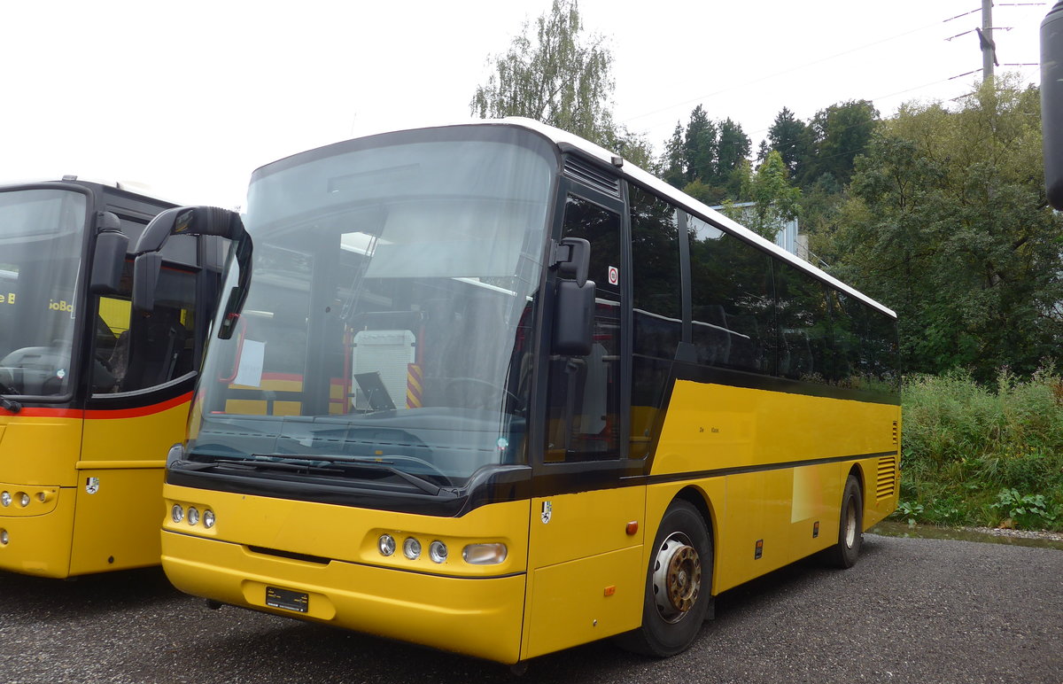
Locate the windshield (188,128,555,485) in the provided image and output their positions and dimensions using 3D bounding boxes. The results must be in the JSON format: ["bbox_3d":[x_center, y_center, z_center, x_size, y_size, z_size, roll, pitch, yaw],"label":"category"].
[{"bbox_3d":[-1.058,-0.230,5.163,2.420,1.900,0.450,-1,-15,33],"label":"windshield"}]

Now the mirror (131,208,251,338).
[{"bbox_3d":[-2.206,-0.536,5.770,0.360,0.650,0.480,-1,-5,33],"label":"mirror"}]

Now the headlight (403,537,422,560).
[{"bbox_3d":[-0.569,1.006,4.346,0.107,0.107,0.060,0,-5,29],"label":"headlight"}]

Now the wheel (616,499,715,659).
[{"bbox_3d":[0.857,1.582,6.025,0.310,1.030,1.030,-1,-6,38],"label":"wheel"}]

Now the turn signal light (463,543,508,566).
[{"bbox_3d":[-0.221,1.013,4.293,0.200,0.100,0.080,2,-4,-3],"label":"turn signal light"}]

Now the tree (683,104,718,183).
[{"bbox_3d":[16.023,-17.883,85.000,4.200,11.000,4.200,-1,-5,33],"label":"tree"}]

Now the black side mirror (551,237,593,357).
[{"bbox_3d":[0.218,-0.229,4.577,0.190,0.580,0.140,-1,-5,33],"label":"black side mirror"}]

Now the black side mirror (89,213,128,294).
[{"bbox_3d":[-2.916,-0.594,6.128,0.200,0.530,0.140,-1,-5,33],"label":"black side mirror"}]

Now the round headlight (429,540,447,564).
[{"bbox_3d":[-0.435,1.004,4.267,0.107,0.107,0.060,0,-5,25],"label":"round headlight"}]

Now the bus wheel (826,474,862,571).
[{"bbox_3d":[3.390,1.977,9.940,0.320,1.020,1.020,-1,-5,33],"label":"bus wheel"}]

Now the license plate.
[{"bbox_3d":[-1.299,1.370,4.746,0.320,0.098,0.020,-1,-5,33],"label":"license plate"}]

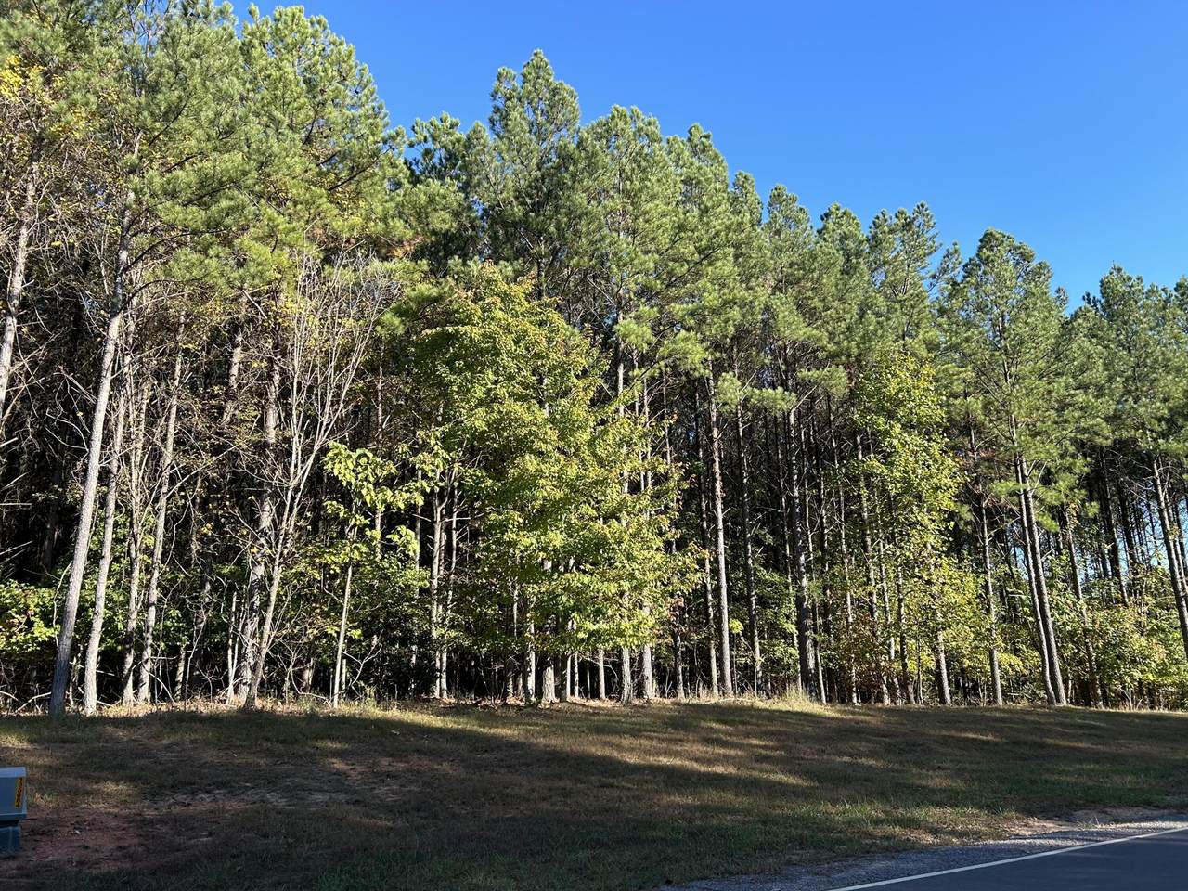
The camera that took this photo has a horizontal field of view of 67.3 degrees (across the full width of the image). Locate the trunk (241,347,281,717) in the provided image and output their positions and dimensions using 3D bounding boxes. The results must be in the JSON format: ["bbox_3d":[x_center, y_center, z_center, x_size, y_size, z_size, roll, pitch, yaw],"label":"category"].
[{"bbox_3d":[-8.837,1.851,23.722,0.438,9.650,0.340,-1,-15,0],"label":"trunk"}]

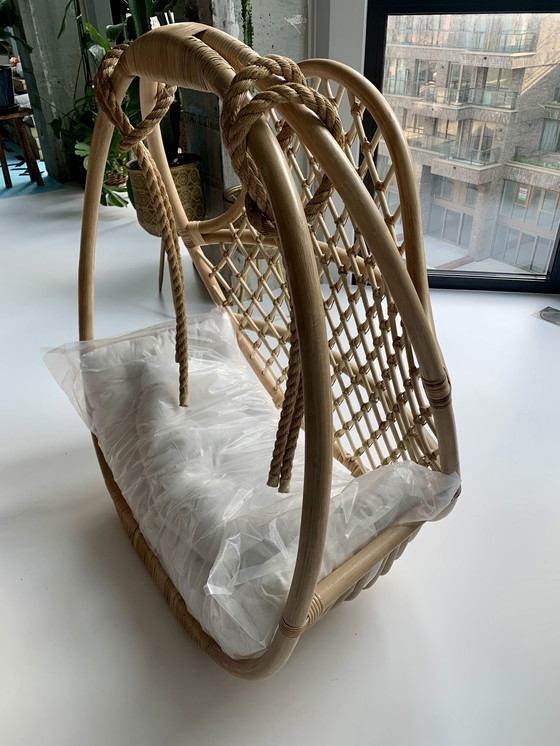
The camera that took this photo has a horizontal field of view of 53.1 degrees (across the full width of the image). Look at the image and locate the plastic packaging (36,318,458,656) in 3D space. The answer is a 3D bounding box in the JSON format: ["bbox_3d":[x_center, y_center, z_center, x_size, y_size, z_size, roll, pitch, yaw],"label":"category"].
[{"bbox_3d":[-0.115,0.189,1.351,0.520,0.270,0.920,-22,38,-30],"label":"plastic packaging"}]

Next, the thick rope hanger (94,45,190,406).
[{"bbox_3d":[-0.255,-0.264,1.221,0.170,0.800,0.170,-22,38,-30],"label":"thick rope hanger"}]

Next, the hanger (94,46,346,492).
[{"bbox_3d":[-0.126,-0.175,1.075,0.180,0.800,0.600,-22,38,-30],"label":"hanger"}]

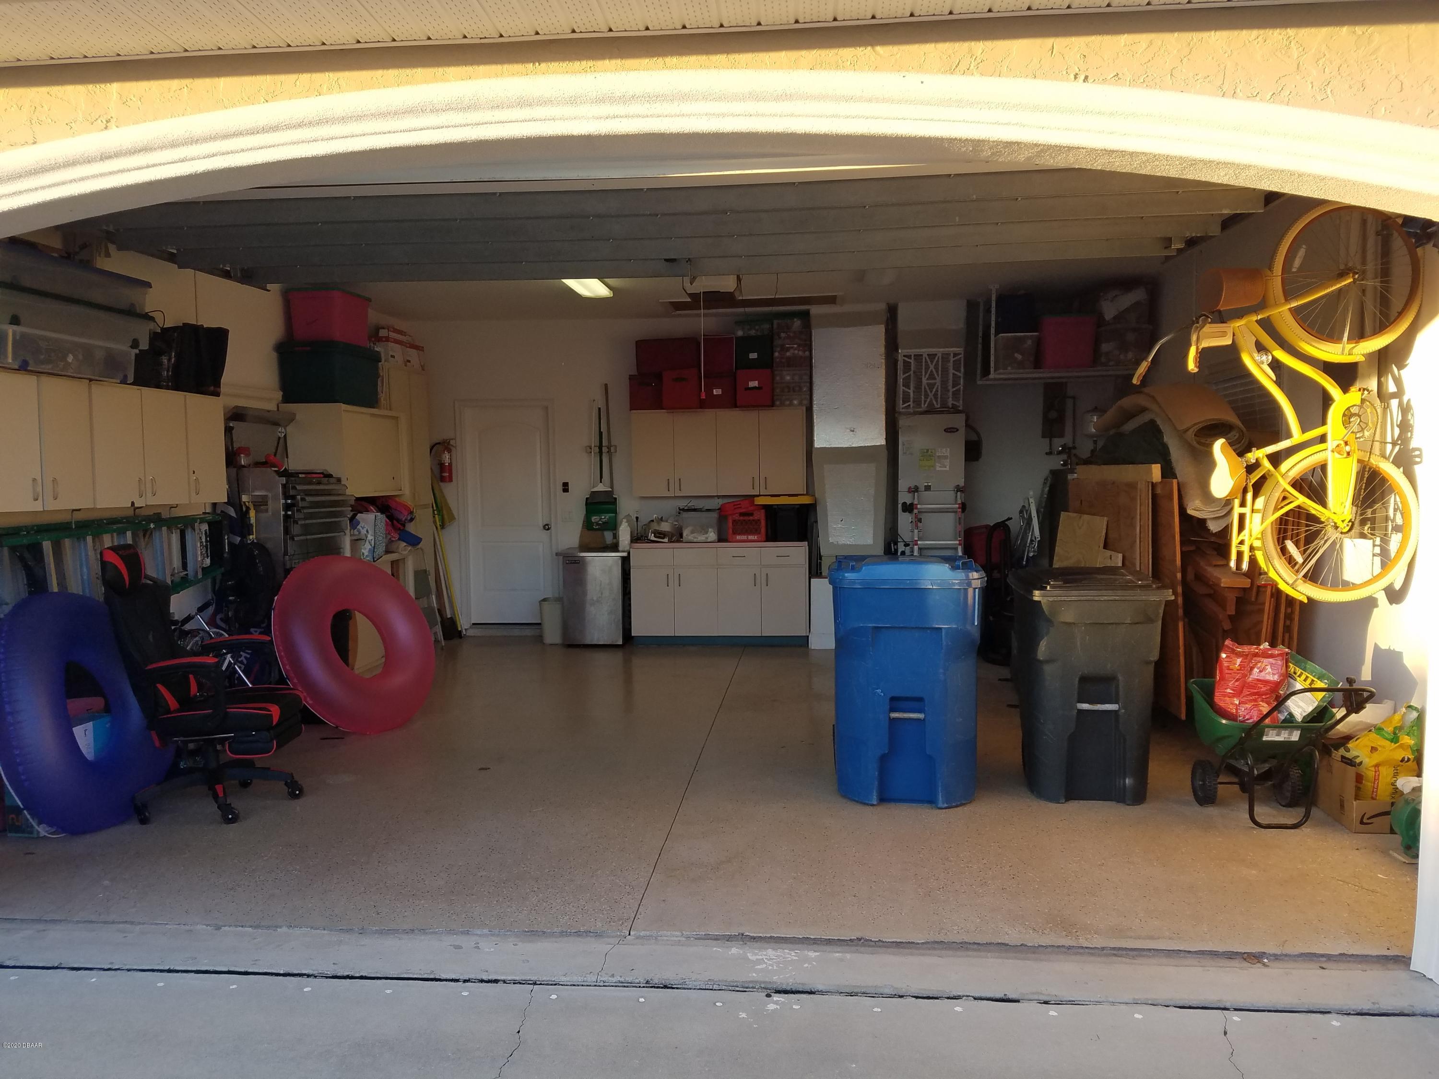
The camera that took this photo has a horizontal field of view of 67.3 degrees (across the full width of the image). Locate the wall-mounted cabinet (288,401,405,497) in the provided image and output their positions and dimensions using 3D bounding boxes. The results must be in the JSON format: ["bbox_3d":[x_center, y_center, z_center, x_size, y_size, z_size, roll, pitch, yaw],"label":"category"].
[{"bbox_3d":[-2.840,-0.651,8.226,0.465,0.643,1.200,0,3,5],"label":"wall-mounted cabinet"}]

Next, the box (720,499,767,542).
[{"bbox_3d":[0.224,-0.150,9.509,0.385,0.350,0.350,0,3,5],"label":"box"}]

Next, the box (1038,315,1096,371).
[{"bbox_3d":[2.785,-1.578,8.831,0.451,0.414,0.570,0,3,5],"label":"box"}]

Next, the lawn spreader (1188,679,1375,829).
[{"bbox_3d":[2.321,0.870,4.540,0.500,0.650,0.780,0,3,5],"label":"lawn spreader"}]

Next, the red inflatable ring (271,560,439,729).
[{"bbox_3d":[-2.159,0.619,6.464,0.260,1.125,1.125,-27,-9,26],"label":"red inflatable ring"}]

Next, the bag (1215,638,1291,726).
[{"bbox_3d":[2.338,0.657,4.747,0.320,0.390,0.170,6,1,30],"label":"bag"}]

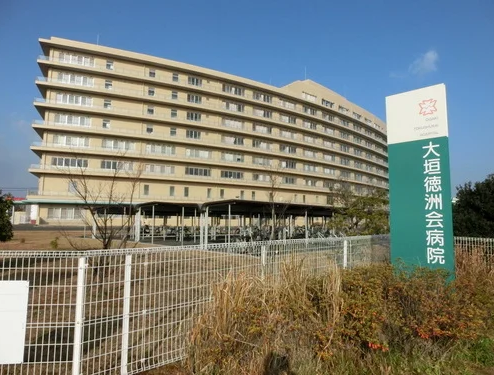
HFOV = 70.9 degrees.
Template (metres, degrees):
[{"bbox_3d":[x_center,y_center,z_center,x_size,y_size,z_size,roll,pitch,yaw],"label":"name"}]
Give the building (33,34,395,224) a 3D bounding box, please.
[{"bbox_3d":[5.211,-7.899,93.667,109.000,36.500,25.000,5,-7,-37],"label":"building"}]

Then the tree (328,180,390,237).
[{"bbox_3d":[5.702,1.432,16.951,3.530,3.770,3.420,1,-6,0],"label":"tree"}]

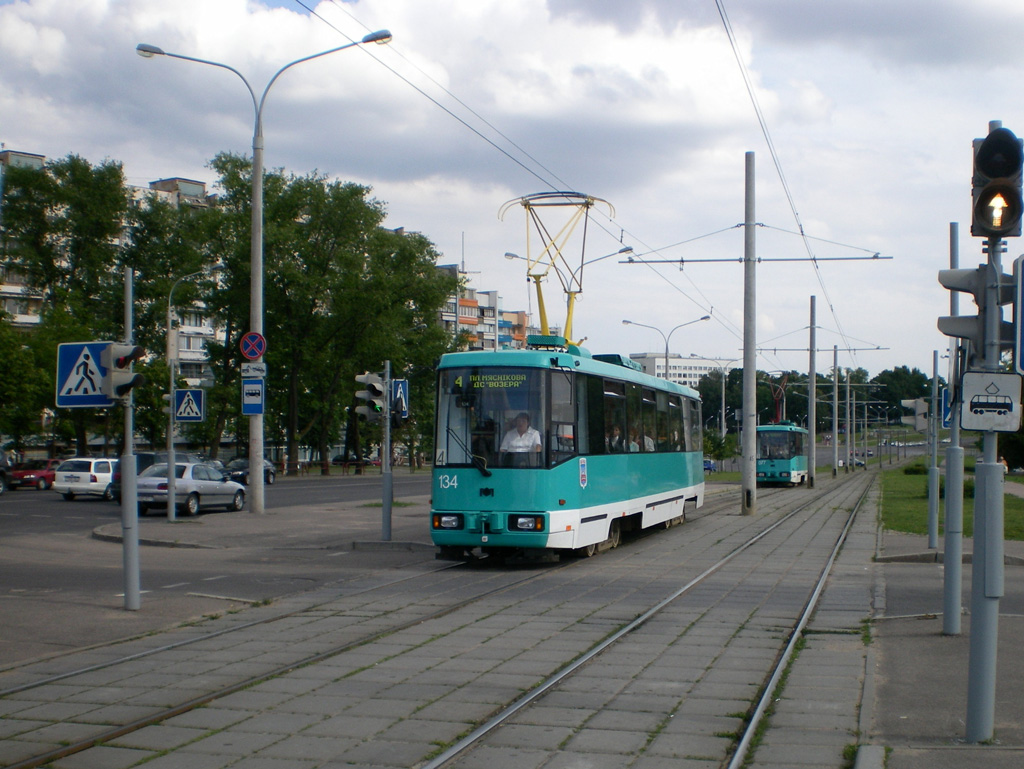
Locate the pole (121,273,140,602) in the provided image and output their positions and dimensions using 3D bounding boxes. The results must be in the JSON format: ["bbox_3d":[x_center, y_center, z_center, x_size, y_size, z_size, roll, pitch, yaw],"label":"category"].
[{"bbox_3d":[-4.131,0.568,12.170,0.175,3.687,0.175,-2,-2,18],"label":"pole"}]

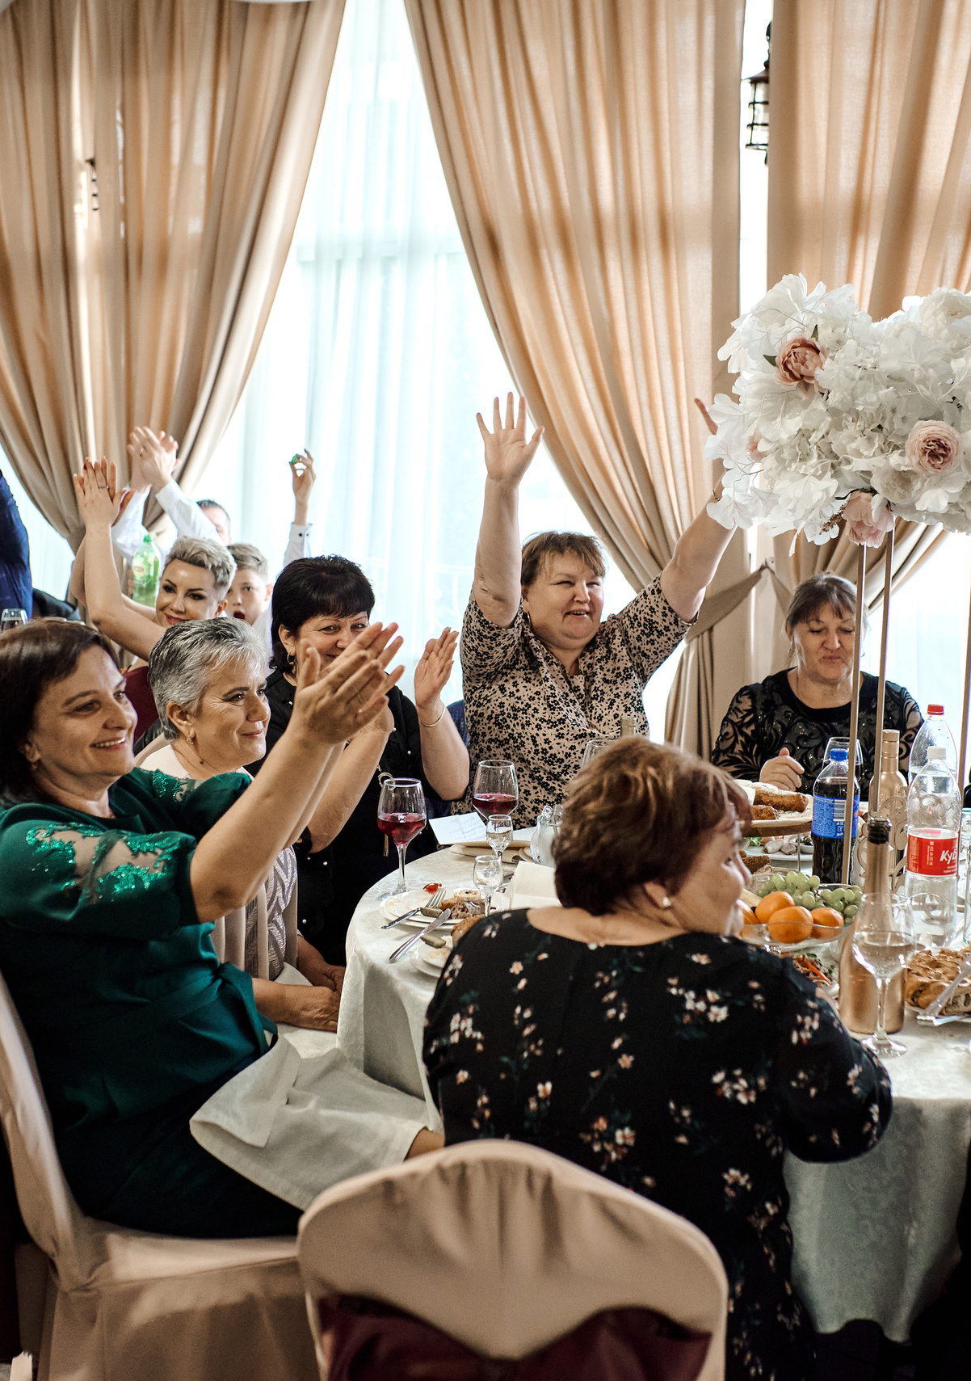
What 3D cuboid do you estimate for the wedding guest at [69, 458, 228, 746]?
[{"bbox_3d":[-0.921,0.140,5.221,0.660,1.460,0.500,0,8,0],"label":"wedding guest"}]

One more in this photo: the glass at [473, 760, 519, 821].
[{"bbox_3d":[0.021,0.235,3.806,0.085,0.210,0.085,1,9,0],"label":"glass"}]

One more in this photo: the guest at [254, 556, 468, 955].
[{"bbox_3d":[-0.230,0.401,4.064,0.580,1.310,0.750,-8,12,-44],"label":"guest"}]

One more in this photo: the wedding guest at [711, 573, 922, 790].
[{"bbox_3d":[0.728,0.371,4.424,0.500,1.240,0.680,1,8,5],"label":"wedding guest"}]

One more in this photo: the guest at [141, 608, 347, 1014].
[{"bbox_3d":[-0.372,0.497,3.453,0.720,1.250,0.500,1,8,5],"label":"guest"}]

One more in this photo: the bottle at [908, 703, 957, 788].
[{"bbox_3d":[0.799,0.194,3.591,0.090,0.325,0.090,0,8,0],"label":"bottle"}]

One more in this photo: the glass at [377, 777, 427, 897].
[{"bbox_3d":[-0.148,0.259,3.541,0.087,0.200,0.087,0,8,0],"label":"glass"}]

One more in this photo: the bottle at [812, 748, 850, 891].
[{"bbox_3d":[0.591,0.244,3.386,0.081,0.280,0.081,0,8,0],"label":"bottle"}]

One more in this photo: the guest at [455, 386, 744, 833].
[{"bbox_3d":[0.221,0.192,4.346,0.620,1.650,0.720,-1,9,-13],"label":"guest"}]

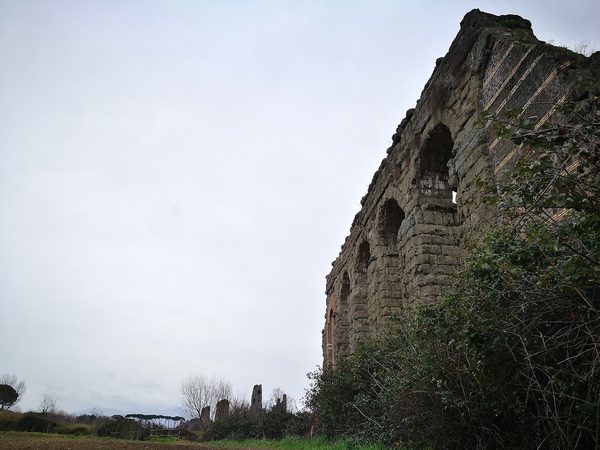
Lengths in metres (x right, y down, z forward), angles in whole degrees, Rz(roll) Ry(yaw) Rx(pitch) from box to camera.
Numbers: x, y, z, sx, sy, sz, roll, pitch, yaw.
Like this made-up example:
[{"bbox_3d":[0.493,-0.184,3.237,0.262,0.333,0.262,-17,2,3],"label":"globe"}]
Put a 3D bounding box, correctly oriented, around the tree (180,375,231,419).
[{"bbox_3d":[-19.800,37.340,98.000,10.600,11.500,10.000,0,-23,0],"label":"tree"}]

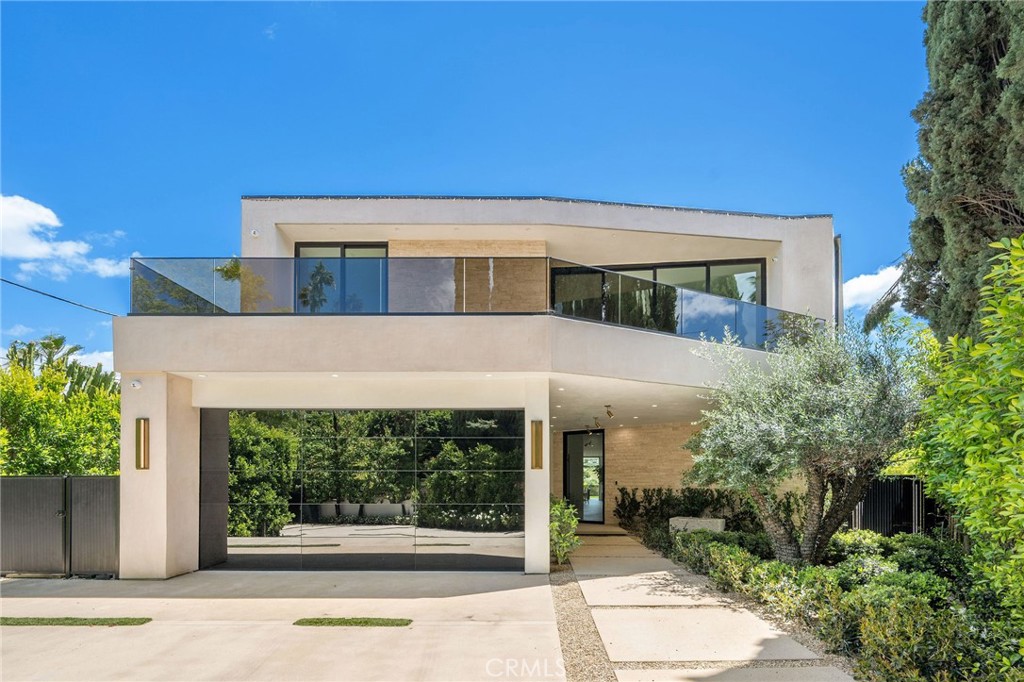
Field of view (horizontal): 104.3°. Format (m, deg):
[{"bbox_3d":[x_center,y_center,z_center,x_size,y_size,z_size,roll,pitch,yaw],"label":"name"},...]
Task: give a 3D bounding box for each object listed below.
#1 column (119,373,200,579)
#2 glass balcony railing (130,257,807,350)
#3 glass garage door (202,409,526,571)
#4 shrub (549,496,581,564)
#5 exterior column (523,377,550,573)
[{"bbox_3d":[-5.580,2.090,6.320,0.720,3.100,0.580,0,-5,0],"label":"column"},{"bbox_3d":[0.250,-0.500,7.150,12.000,1.050,2.400,0,-5,0],"label":"glass balcony railing"},{"bbox_3d":[-2.430,2.460,6.570,5.400,2.680,0.120,0,-5,0],"label":"glass garage door"},{"bbox_3d":[0.920,3.320,7.000,0.620,1.200,0.600,0,-5,0],"label":"shrub"},{"bbox_3d":[0.420,2.160,6.520,0.400,3.120,0.450,0,-5,0],"label":"exterior column"}]

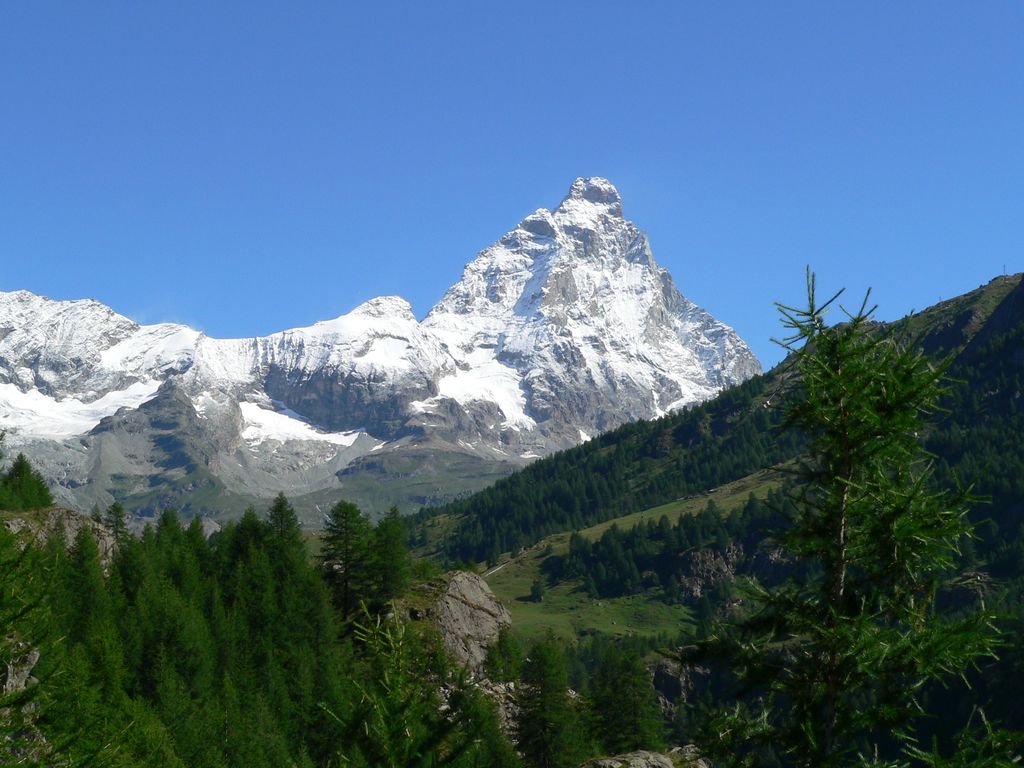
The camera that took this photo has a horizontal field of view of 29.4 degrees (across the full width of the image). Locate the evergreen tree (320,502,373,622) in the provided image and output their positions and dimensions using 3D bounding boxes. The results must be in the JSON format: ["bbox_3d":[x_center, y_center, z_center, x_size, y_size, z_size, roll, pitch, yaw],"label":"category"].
[{"bbox_3d":[-12.638,13.483,150.000,4.070,9.070,4.070,0,-9,0],"label":"evergreen tree"}]

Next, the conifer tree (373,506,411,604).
[{"bbox_3d":[-9.690,13.791,157.000,2.990,7.880,2.990,0,-9,0],"label":"conifer tree"}]

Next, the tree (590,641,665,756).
[{"bbox_3d":[7.624,21.007,130.000,4.960,7.320,4.960,0,-9,0],"label":"tree"}]

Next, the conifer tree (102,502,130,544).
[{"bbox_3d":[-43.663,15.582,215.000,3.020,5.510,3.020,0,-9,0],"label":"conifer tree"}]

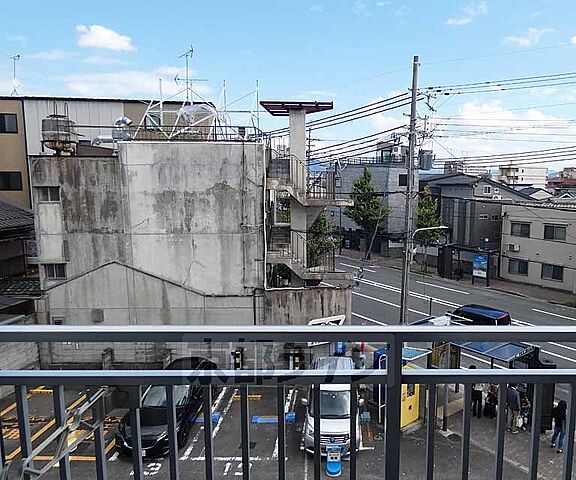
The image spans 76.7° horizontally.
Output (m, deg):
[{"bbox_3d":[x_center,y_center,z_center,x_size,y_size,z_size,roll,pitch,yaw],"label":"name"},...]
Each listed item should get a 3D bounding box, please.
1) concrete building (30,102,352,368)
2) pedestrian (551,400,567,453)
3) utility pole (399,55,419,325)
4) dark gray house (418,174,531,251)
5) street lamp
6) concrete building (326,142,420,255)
[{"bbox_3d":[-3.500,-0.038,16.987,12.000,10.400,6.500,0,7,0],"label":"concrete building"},{"bbox_3d":[8.314,5.649,11.090,0.520,1.630,0.460,4,10,28],"label":"pedestrian"},{"bbox_3d":[5.761,-1.399,17.248,0.350,13.750,0.350,-7,11,-38],"label":"utility pole"},{"bbox_3d":[21.451,-3.121,43.327,11.000,9.200,6.500,-7,11,-38],"label":"dark gray house"},{"bbox_3d":[7.184,2.233,18.936,3.700,6.050,0.350,-7,11,-38],"label":"street lamp"},{"bbox_3d":[10.255,-5.014,45.514,6.200,12.400,10.500,-7,11,-38],"label":"concrete building"}]

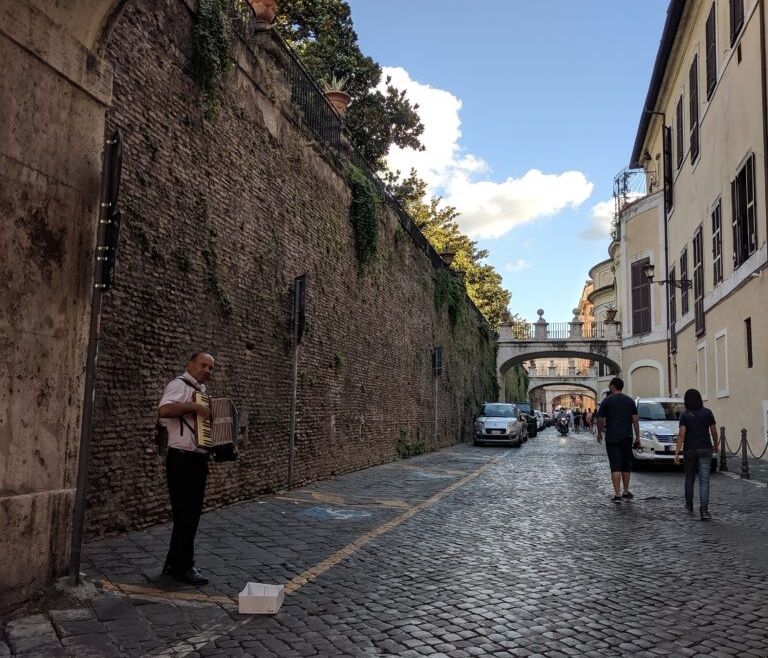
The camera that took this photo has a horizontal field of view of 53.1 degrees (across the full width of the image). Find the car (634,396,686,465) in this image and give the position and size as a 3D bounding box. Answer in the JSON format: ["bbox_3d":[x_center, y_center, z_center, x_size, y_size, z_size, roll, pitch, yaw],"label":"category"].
[{"bbox_3d":[6.802,2.534,18.688,1.840,1.690,4.450,0,-6,13],"label":"car"}]

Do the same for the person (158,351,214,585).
[{"bbox_3d":[-1.441,1.012,5.771,0.460,1.670,0.520,-2,-7,25],"label":"person"}]

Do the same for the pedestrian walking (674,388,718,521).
[{"bbox_3d":[4.032,1.591,9.950,0.560,1.600,0.450,0,-6,13],"label":"pedestrian walking"}]

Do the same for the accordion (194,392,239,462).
[{"bbox_3d":[-1.202,0.700,5.520,0.210,0.480,0.360,-3,-8,37],"label":"accordion"}]

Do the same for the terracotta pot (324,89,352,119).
[{"bbox_3d":[-0.981,-4.578,15.970,0.640,0.570,0.640,1,-6,0],"label":"terracotta pot"}]

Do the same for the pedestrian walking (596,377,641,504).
[{"bbox_3d":[3.477,1.636,11.409,0.620,1.770,0.400,0,-6,13],"label":"pedestrian walking"}]

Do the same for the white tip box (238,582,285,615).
[{"bbox_3d":[-0.765,1.701,4.845,0.231,0.110,0.298,1,-6,0],"label":"white tip box"}]

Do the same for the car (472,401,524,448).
[{"bbox_3d":[4.616,3.689,29.702,1.730,1.630,4.080,0,-6,16],"label":"car"}]

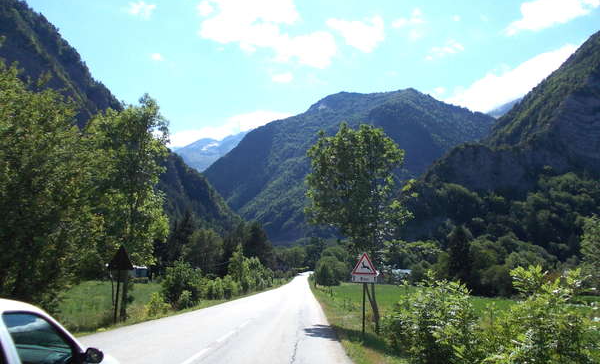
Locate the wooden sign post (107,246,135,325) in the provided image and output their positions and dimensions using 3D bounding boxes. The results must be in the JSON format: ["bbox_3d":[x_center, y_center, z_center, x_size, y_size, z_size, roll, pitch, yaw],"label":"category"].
[{"bbox_3d":[-6.862,3.913,18.501,0.970,2.930,0.100,0,-11,9],"label":"wooden sign post"}]

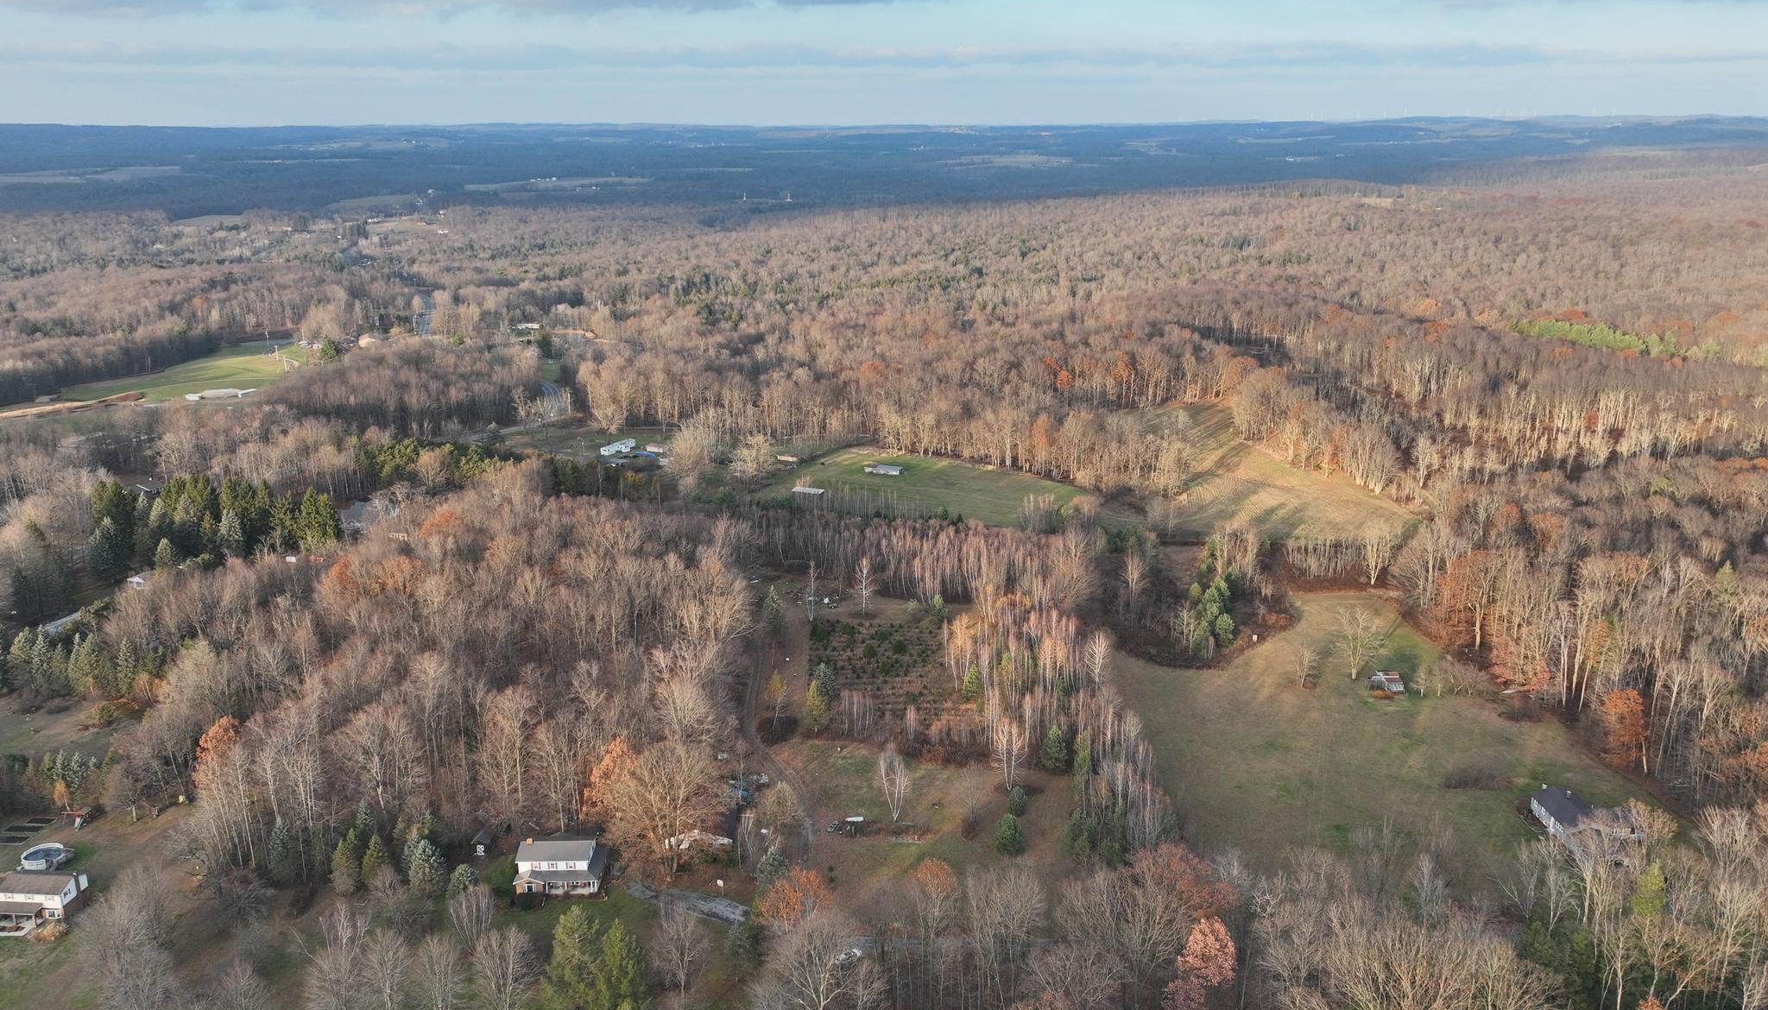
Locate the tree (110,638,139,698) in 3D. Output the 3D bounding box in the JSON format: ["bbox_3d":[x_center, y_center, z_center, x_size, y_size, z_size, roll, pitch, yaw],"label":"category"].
[{"bbox_3d":[-168.790,35.810,272.430,6.140,13.770,6.140,0,18,0],"label":"tree"}]

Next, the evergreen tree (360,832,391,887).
[{"bbox_3d":[-83.900,58.470,202.200,5.240,9.710,5.090,0,17,0],"label":"evergreen tree"}]

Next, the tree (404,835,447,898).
[{"bbox_3d":[-75.340,59.320,201.580,6.820,11.550,6.820,0,18,0],"label":"tree"}]

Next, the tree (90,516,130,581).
[{"bbox_3d":[-216.880,11.470,343.170,11.030,17.620,11.030,0,18,0],"label":"tree"}]

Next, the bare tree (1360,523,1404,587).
[{"bbox_3d":[135.230,13.380,332.690,12.000,17.900,11.640,0,17,0],"label":"bare tree"}]

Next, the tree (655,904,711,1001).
[{"bbox_3d":[-28.980,64.590,176.650,7.970,16.510,7.970,0,18,0],"label":"tree"}]

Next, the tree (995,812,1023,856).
[{"bbox_3d":[22.000,57.270,214.400,5.080,7.750,5.080,0,18,0],"label":"tree"}]

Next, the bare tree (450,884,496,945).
[{"bbox_3d":[-63.180,63.290,188.350,7.220,11.950,7.220,0,18,0],"label":"bare tree"}]

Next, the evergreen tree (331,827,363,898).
[{"bbox_3d":[-88.560,58.710,202.180,5.470,12.360,5.470,0,18,0],"label":"evergreen tree"}]

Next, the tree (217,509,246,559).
[{"bbox_3d":[-188.170,8.310,353.210,8.360,15.330,8.110,0,17,0],"label":"tree"}]

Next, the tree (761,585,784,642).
[{"bbox_3d":[-27.290,26.470,300.620,5.420,14.610,5.420,0,18,0],"label":"tree"}]

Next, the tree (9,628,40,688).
[{"bbox_3d":[-193.470,34.370,275.640,6.840,14.580,6.840,0,18,0],"label":"tree"}]

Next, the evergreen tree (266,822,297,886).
[{"bbox_3d":[-99.050,57.480,201.490,4.540,12.010,4.410,0,17,0],"label":"evergreen tree"}]

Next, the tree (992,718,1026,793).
[{"bbox_3d":[23.340,46.980,229.980,6.480,15.060,6.290,0,17,0],"label":"tree"}]

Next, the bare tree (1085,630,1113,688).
[{"bbox_3d":[50.780,36.390,289.300,6.520,13.860,6.520,0,17,0],"label":"bare tree"}]

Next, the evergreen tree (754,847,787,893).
[{"bbox_3d":[-18.600,59.820,201.210,5.670,7.730,5.500,0,17,0],"label":"evergreen tree"}]

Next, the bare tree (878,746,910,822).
[{"bbox_3d":[2.060,53.590,233.970,6.330,16.060,6.330,0,17,0],"label":"bare tree"}]

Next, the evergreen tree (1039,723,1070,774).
[{"bbox_3d":[35.220,49.670,252.490,6.260,10.480,6.260,0,17,0],"label":"evergreen tree"}]

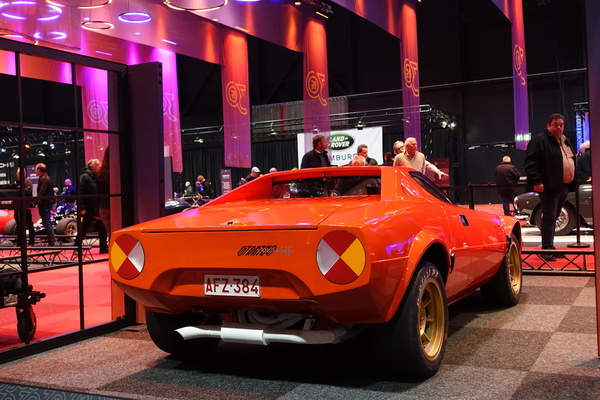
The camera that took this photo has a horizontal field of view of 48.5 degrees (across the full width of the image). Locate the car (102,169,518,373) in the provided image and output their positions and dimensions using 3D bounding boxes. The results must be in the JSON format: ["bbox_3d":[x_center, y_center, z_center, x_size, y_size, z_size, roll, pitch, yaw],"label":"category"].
[{"bbox_3d":[0.497,0.349,4.931,1.790,1.120,3.710,-2,1,29],"label":"car"}]

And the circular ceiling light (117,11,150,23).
[{"bbox_3d":[-4.439,-4.904,17.913,0.860,0.060,0.860,-3,1,0],"label":"circular ceiling light"}]

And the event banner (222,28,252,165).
[{"bbox_3d":[-2.369,-3.817,25.068,0.040,5.208,1.800,-2,1,29],"label":"event banner"}]

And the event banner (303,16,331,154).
[{"bbox_3d":[0.563,-3.901,23.470,0.040,5.208,1.800,-2,1,29],"label":"event banner"}]

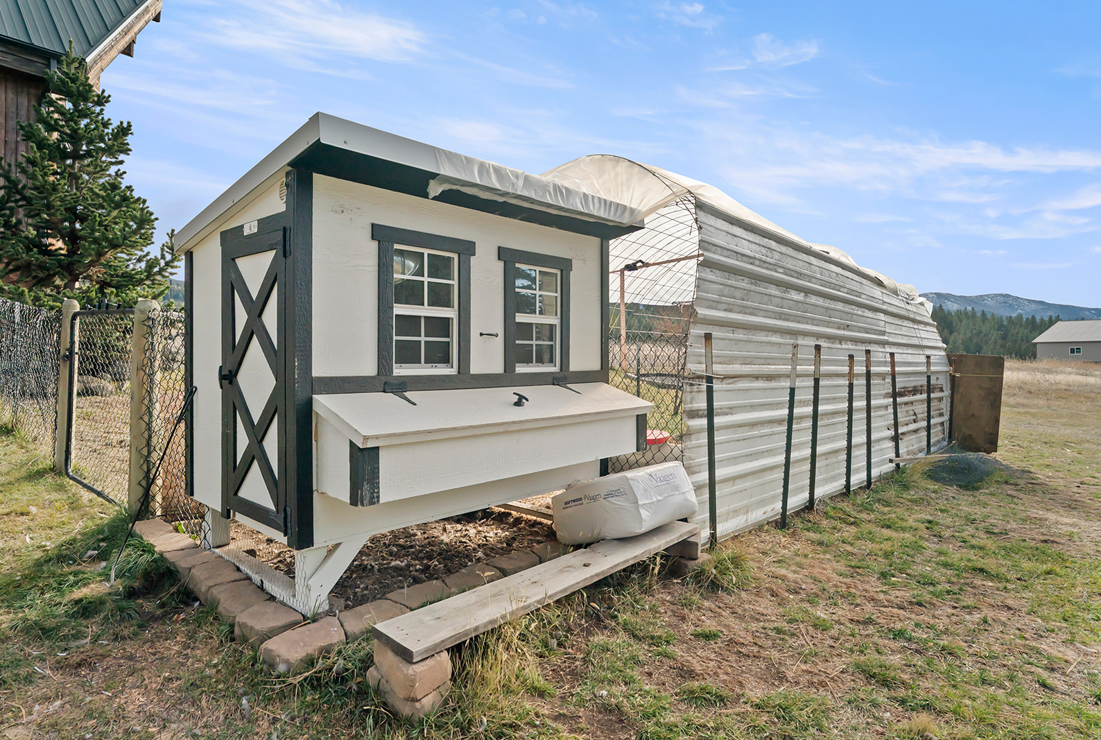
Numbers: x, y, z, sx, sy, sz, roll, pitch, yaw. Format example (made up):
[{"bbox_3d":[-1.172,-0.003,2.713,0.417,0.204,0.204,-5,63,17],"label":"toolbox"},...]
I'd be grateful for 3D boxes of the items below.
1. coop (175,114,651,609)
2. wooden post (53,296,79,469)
[{"bbox_3d":[-0.720,0.011,3.210,1.912,1.896,1.966,2,2,44],"label":"coop"},{"bbox_3d":[-3.629,0.110,4.170,0.100,1.279,0.100,2,2,-41],"label":"wooden post"}]

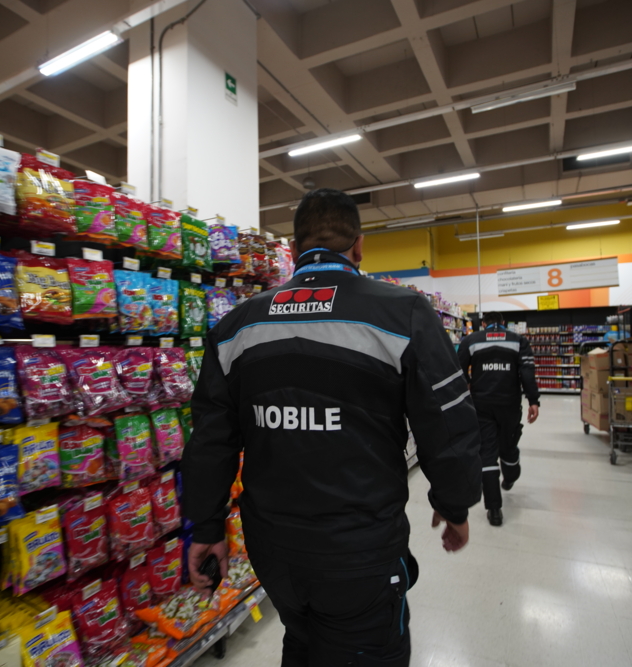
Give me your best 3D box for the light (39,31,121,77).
[{"bbox_3d":[-2.531,-2.987,4.741,1.210,0.070,0.160,-1,-2,28],"label":"light"}]

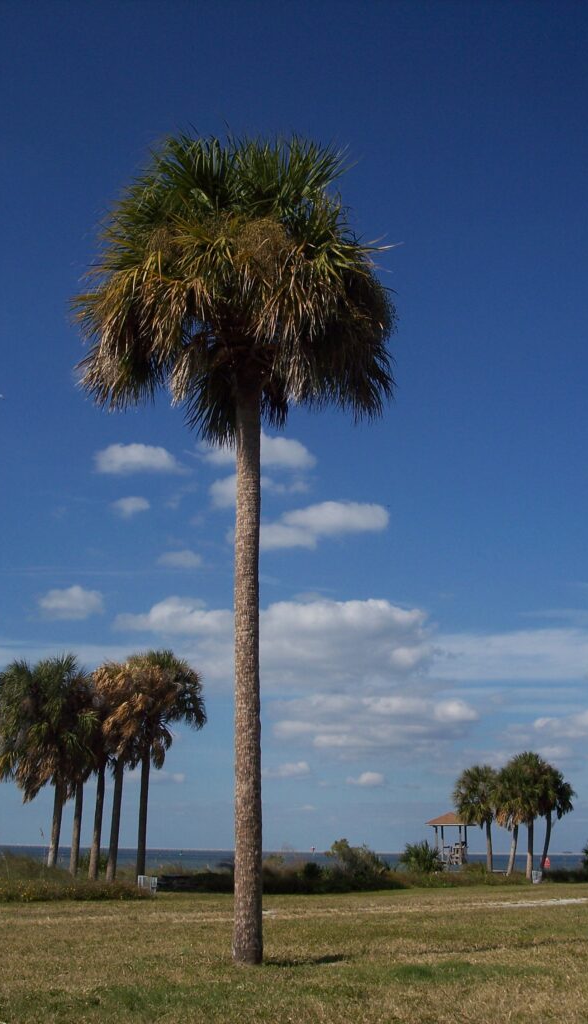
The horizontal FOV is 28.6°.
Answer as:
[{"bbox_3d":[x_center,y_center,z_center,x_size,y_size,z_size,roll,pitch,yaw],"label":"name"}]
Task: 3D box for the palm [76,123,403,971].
[{"bbox_3d":[-1.029,-0.116,18.358,5.230,13.507,5.230,1,-16,0],"label":"palm"}]

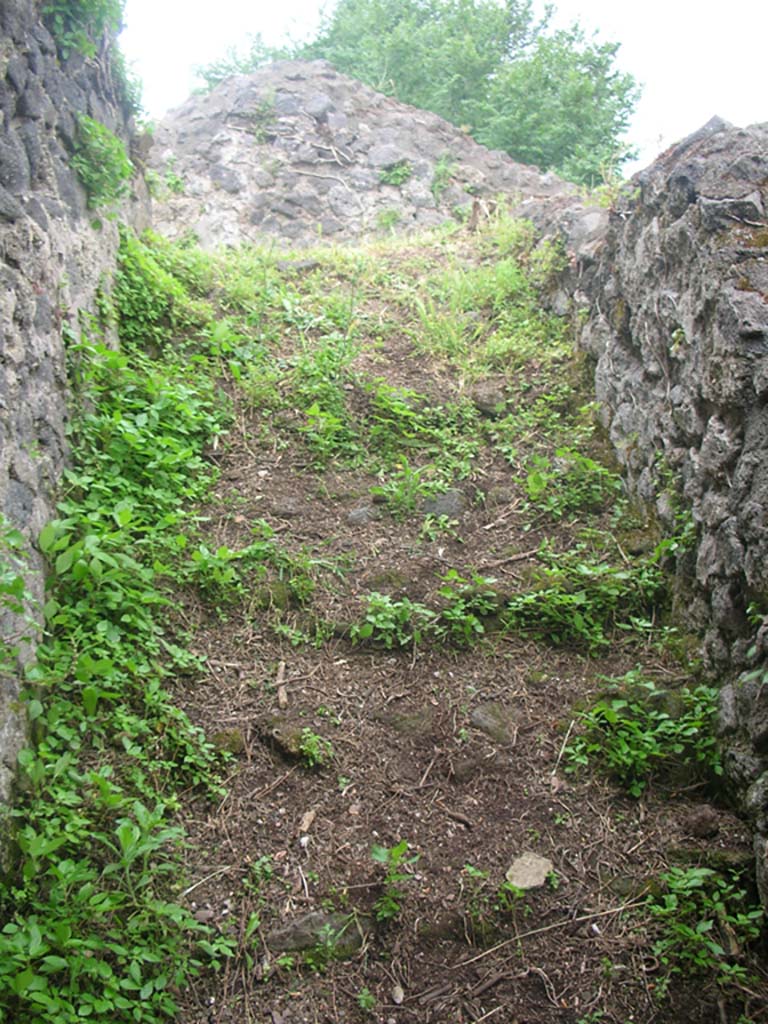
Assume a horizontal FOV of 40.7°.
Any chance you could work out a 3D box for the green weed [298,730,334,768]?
[{"bbox_3d":[-0.184,0.644,2.820,0.097,0.095,0.085,0,7,0],"label":"green weed"}]

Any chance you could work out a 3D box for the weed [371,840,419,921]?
[{"bbox_3d":[0.025,0.883,2.480,0.112,0.170,0.100,0,7,0],"label":"weed"}]

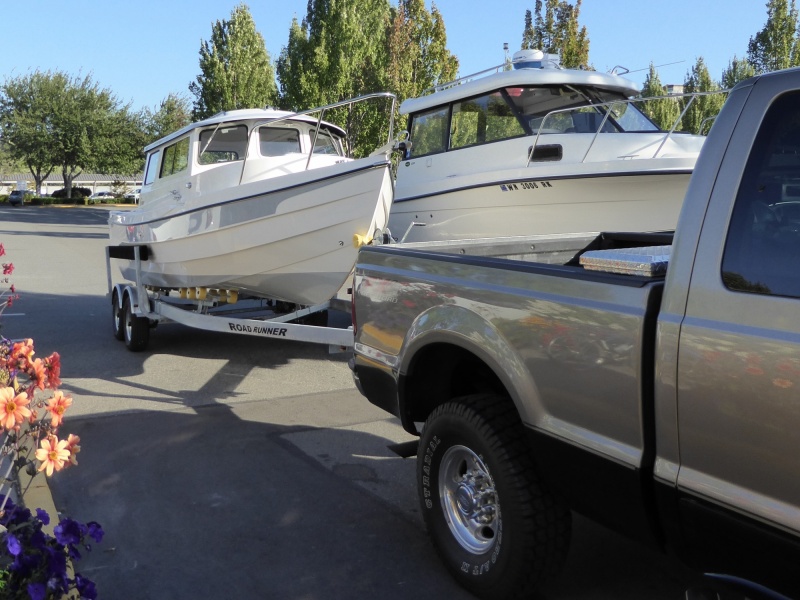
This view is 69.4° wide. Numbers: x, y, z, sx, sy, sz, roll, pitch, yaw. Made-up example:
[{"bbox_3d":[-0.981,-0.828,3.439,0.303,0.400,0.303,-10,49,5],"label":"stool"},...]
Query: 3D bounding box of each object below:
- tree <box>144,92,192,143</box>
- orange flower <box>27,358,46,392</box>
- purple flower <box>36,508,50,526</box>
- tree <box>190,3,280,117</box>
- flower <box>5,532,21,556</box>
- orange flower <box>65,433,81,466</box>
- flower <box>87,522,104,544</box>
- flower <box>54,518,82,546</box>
[{"bbox_3d":[-23.300,-14.907,58.256,6.600,11.200,6.600,0,11,0],"label":"tree"},{"bbox_3d":[-0.837,0.174,1.330,0.045,0.078,0.075,1,11,6],"label":"orange flower"},{"bbox_3d":[-0.864,0.525,1.400,0.035,0.042,0.042,8,13,36],"label":"purple flower"},{"bbox_3d":[-10.000,-11.388,35.516,5.300,12.600,5.300,0,11,0],"label":"tree"},{"bbox_3d":[-0.885,0.559,1.320,0.050,0.055,0.038,-8,13,-36],"label":"flower"},{"bbox_3d":[-0.758,0.346,1.330,0.040,0.075,0.075,6,12,30],"label":"orange flower"},{"bbox_3d":[-0.717,0.550,1.360,0.048,0.050,0.040,-10,15,-44],"label":"flower"},{"bbox_3d":[-0.780,0.547,1.360,0.062,0.062,0.040,-3,11,-17],"label":"flower"}]

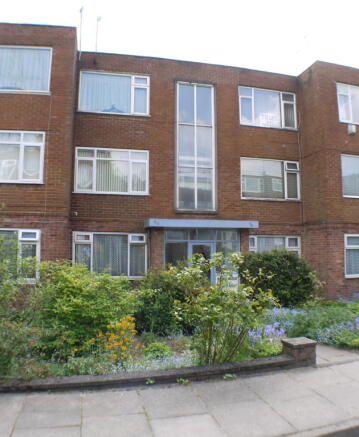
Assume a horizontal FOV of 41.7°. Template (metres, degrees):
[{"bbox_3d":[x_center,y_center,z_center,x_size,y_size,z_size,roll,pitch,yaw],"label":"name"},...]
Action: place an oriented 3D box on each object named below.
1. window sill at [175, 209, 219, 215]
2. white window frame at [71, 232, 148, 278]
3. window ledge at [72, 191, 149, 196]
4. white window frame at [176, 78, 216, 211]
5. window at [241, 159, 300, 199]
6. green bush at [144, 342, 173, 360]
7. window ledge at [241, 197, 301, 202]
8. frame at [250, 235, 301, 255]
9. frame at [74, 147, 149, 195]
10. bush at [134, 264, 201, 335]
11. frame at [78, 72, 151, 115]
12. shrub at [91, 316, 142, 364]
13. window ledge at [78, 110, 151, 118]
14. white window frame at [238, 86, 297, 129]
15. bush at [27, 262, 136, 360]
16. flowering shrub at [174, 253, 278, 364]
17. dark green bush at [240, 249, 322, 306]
[{"bbox_3d":[0.571,-0.231,15.550,1.420,0.120,0.160,1,-5,-16],"label":"window sill"},{"bbox_3d":[-2.187,1.161,14.794,2.300,1.420,0.120,2,-6,-15],"label":"white window frame"},{"bbox_3d":[-2.161,-0.789,14.873,2.380,0.080,0.150,2,-6,-15],"label":"window ledge"},{"bbox_3d":[0.562,-2.386,15.491,1.300,4.200,0.140,1,-5,-16],"label":"white window frame"},{"bbox_3d":[3.195,-1.362,16.590,2.200,1.390,0.120,2,-6,-15],"label":"window"},{"bbox_3d":[-0.291,1.835,6.529,0.370,0.210,0.330,1,-5,-16],"label":"green bush"},{"bbox_3d":[3.155,-0.601,16.038,2.250,0.090,0.140,1,-5,-16],"label":"window ledge"},{"bbox_3d":[3.143,1.257,15.600,1.880,1.350,0.140,1,-7,-14],"label":"frame"},{"bbox_3d":[-2.072,-1.456,14.658,2.320,1.400,0.120,1,-5,-16],"label":"frame"},{"bbox_3d":[-0.233,1.573,9.155,1.320,1.270,1.100,1,-5,-16],"label":"bush"},{"bbox_3d":[-2.025,-3.926,14.899,2.250,1.360,0.120,1,-5,-16],"label":"frame"},{"bbox_3d":[-0.835,1.604,6.250,0.640,0.600,0.520,1,-7,-14],"label":"shrub"},{"bbox_3d":[-2.110,-3.340,15.143,2.380,0.080,0.150,2,-6,-15],"label":"window ledge"},{"bbox_3d":[3.165,-3.939,16.807,2.200,1.390,0.120,2,-6,-15],"label":"white window frame"},{"bbox_3d":[-1.434,1.332,6.900,1.480,1.330,1.250,1,-7,-14],"label":"bush"},{"bbox_3d":[0.605,1.170,6.200,1.220,1.360,1.100,1,-7,-14],"label":"flowering shrub"},{"bbox_3d":[2.960,1.815,14.027,2.100,1.600,1.850,2,-6,-15],"label":"dark green bush"}]

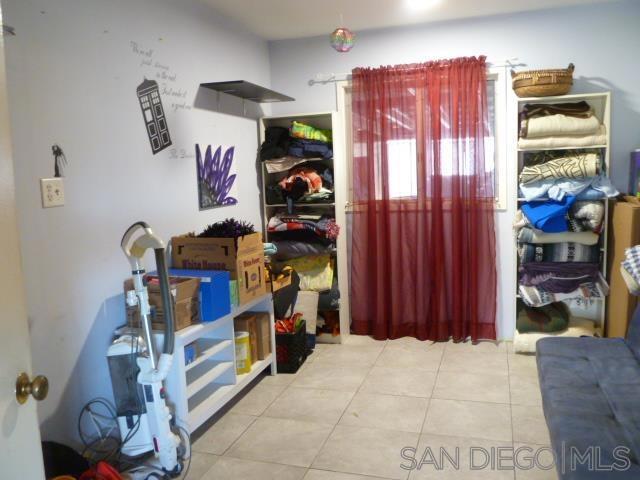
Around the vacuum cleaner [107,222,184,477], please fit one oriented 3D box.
[{"bbox_3d":[-0.784,0.491,2.263,0.320,1.139,0.280,-5,7,-22],"label":"vacuum cleaner"}]

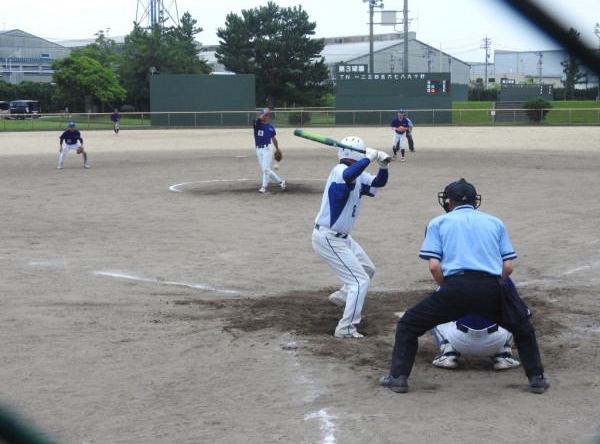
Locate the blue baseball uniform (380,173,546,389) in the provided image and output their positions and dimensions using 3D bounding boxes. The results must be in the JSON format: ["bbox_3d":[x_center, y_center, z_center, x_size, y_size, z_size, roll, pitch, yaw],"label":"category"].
[{"bbox_3d":[1.002,0.365,6.450,0.980,1.260,0.720,-1,6,-3],"label":"blue baseball uniform"}]

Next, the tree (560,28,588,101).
[{"bbox_3d":[34.312,-19.688,130.000,3.600,9.500,3.400,0,6,0],"label":"tree"}]

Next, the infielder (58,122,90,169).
[{"bbox_3d":[-6.584,-2.240,30.300,0.900,1.380,0.600,-2,6,-11],"label":"infielder"}]

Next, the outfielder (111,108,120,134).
[{"bbox_3d":[-12.684,-6.850,71.500,0.600,1.700,0.450,-1,6,-8],"label":"outfielder"}]

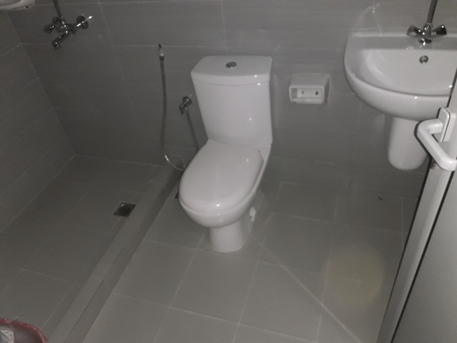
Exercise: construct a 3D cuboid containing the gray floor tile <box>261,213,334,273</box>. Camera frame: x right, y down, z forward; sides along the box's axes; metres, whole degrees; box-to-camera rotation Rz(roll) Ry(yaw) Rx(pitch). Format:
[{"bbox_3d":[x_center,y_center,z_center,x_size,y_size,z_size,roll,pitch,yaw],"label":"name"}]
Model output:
[{"bbox_3d":[0.323,0.329,1.674,0.302,0.012,0.302,6,41,17],"label":"gray floor tile"}]

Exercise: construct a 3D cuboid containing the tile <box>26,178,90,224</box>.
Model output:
[{"bbox_3d":[-0.995,0.172,2.081,0.314,0.012,0.302,6,41,17],"label":"tile"}]

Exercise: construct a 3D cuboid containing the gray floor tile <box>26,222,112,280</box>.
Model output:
[{"bbox_3d":[-0.793,0.393,1.771,0.302,0.012,0.302,6,41,17],"label":"gray floor tile"}]

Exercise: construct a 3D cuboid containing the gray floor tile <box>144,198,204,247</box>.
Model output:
[{"bbox_3d":[-0.244,0.266,1.854,0.290,0.012,0.302,6,41,17],"label":"gray floor tile"}]

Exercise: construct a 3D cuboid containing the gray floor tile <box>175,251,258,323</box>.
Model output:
[{"bbox_3d":[-0.053,0.486,1.547,0.302,0.012,0.302,6,41,17],"label":"gray floor tile"}]

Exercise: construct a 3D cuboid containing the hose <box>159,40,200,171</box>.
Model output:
[{"bbox_3d":[-0.290,-0.300,1.884,0.236,0.707,0.103,6,41,17],"label":"hose"}]

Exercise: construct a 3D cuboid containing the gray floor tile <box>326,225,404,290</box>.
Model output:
[{"bbox_3d":[0.609,0.360,1.584,0.302,0.012,0.302,6,41,17],"label":"gray floor tile"}]

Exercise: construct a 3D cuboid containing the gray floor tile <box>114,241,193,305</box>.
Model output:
[{"bbox_3d":[-0.334,0.455,1.636,0.290,0.012,0.302,6,41,17],"label":"gray floor tile"}]

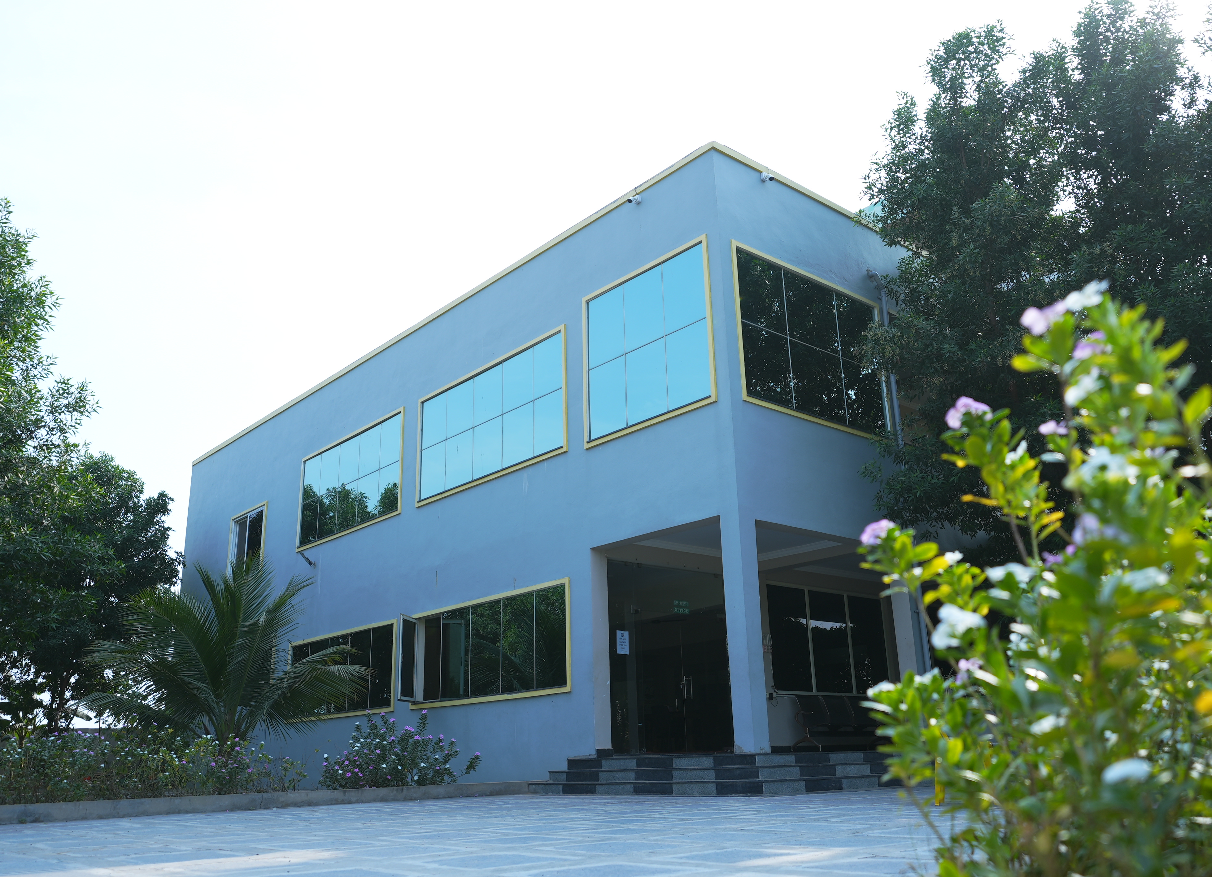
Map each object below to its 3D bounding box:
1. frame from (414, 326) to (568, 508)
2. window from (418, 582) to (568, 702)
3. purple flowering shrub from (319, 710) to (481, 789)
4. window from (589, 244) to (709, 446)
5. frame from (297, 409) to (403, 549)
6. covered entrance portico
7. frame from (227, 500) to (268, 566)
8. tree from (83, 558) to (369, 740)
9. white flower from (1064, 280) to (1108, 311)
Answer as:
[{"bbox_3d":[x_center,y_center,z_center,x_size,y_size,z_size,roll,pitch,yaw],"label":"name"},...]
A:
[{"bbox_3d":[-1.873,-0.240,16.082,0.080,1.788,3.878,13,-23,-39],"label":"frame"},{"bbox_3d":[-1.782,3.095,15.044,0.080,1.349,3.891,13,-23,-39],"label":"window"},{"bbox_3d":[-2.385,3.587,11.792,1.750,0.920,1.300,2,-18,-11],"label":"purple flowering shrub"},{"bbox_3d":[0.529,-1.219,13.478,0.080,2.089,2.266,13,-23,-39],"label":"window"},{"bbox_3d":[-4.895,0.874,19.346,0.130,1.945,4.087,13,-23,-39],"label":"frame"},{"bbox_3d":[1.999,2.721,13.312,3.470,2.660,2.620,13,-23,-39],"label":"covered entrance portico"},{"bbox_3d":[-7.949,2.364,22.590,0.140,1.598,1.978,13,-23,-39],"label":"frame"},{"bbox_3d":[-5.503,3.347,14.754,3.900,3.100,3.500,5,-18,-19],"label":"tree"},{"bbox_3d":[0.470,-0.140,1.000,0.043,0.027,0.040,-10,-19,26],"label":"white flower"}]

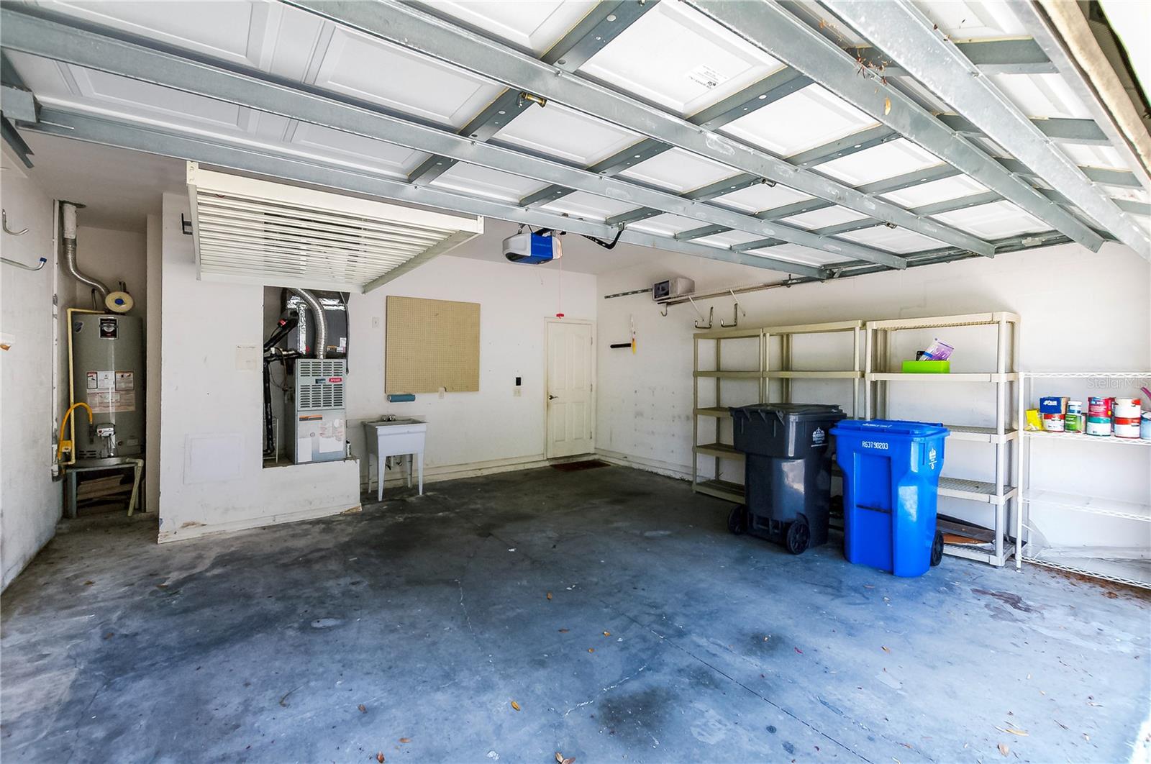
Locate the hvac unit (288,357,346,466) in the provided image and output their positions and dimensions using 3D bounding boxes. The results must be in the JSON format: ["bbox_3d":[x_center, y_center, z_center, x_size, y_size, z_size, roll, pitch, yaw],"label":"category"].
[{"bbox_3d":[-2.758,0.282,5.105,0.450,1.030,0.720,-1,2,-35],"label":"hvac unit"}]

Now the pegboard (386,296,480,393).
[{"bbox_3d":[-1.799,-0.459,6.171,1.225,1.205,0.045,0,1,-38],"label":"pegboard"}]

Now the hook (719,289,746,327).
[{"bbox_3d":[1.824,-0.840,5.537,0.280,0.410,0.150,-1,2,-38],"label":"hook"}]

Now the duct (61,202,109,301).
[{"bbox_3d":[-4.778,-1.243,4.679,0.270,0.830,0.360,-1,2,-34],"label":"duct"}]

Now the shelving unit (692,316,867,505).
[{"bbox_3d":[2.106,0.388,4.994,0.475,1.860,1.810,-1,2,-38],"label":"shelving unit"}]

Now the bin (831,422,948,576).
[{"bbox_3d":[2.328,0.808,3.536,0.690,1.035,0.565,0,1,-38],"label":"bin"}]

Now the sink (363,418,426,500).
[{"bbox_3d":[-2.097,0.863,5.519,0.565,0.840,0.650,0,1,-38],"label":"sink"}]

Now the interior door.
[{"bbox_3d":[-0.085,0.130,7.551,0.880,2.060,0.050,0,1,-38],"label":"interior door"}]

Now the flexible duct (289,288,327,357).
[{"bbox_3d":[-2.565,-0.584,4.620,0.320,0.710,0.200,0,1,-38],"label":"flexible duct"}]

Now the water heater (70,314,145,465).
[{"bbox_3d":[-4.700,0.046,4.836,0.515,1.460,0.515,0,1,-40],"label":"water heater"}]

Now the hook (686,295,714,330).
[{"bbox_3d":[1.546,-0.852,5.897,0.280,0.410,0.160,-1,2,-38],"label":"hook"}]

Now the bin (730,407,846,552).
[{"bbox_3d":[1.818,0.769,4.122,0.760,1.140,0.680,-1,2,-32],"label":"bin"}]

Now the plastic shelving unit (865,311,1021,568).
[{"bbox_3d":[2.970,0.412,3.936,0.450,1.830,0.925,0,1,-38],"label":"plastic shelving unit"}]

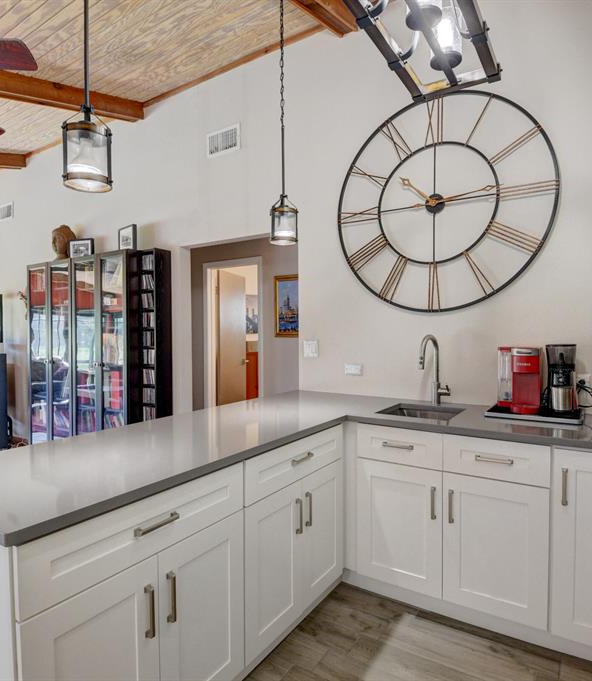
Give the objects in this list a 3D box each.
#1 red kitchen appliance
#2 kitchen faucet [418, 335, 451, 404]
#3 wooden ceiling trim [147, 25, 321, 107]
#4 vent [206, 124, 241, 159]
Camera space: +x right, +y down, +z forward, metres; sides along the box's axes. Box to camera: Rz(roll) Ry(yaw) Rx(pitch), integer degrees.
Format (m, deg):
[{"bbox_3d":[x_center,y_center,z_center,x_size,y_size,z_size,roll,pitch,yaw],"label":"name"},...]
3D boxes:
[{"bbox_3d":[1.125,0.191,2.149,0.198,0.315,0.300,1,1,33],"label":"red kitchen appliance"},{"bbox_3d":[0.760,0.172,2.323,0.118,0.398,0.256,1,1,38],"label":"kitchen faucet"},{"bbox_3d":[-0.615,-2.174,3.448,1.940,0.039,0.027,1,1,33],"label":"wooden ceiling trim"},{"bbox_3d":[-0.592,-1.606,3.449,0.355,0.207,0.020,1,1,33],"label":"vent"}]

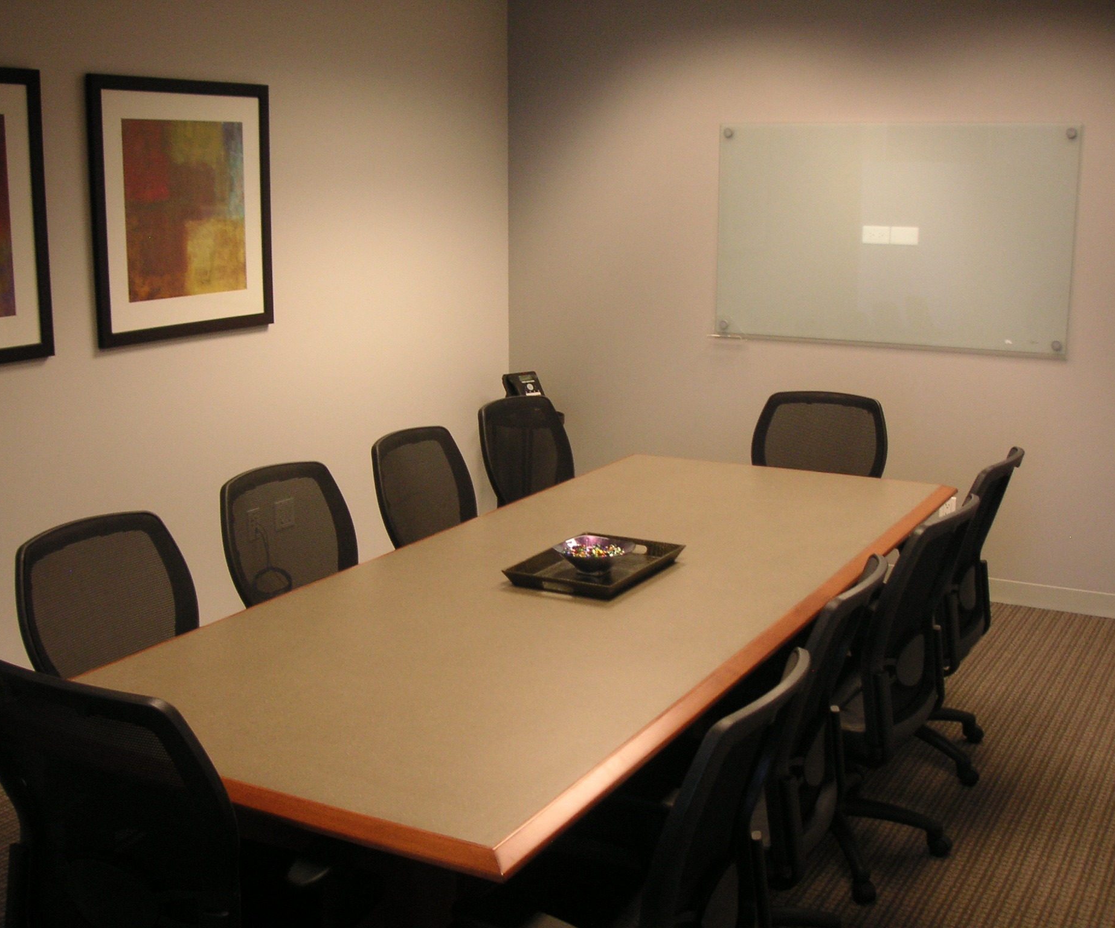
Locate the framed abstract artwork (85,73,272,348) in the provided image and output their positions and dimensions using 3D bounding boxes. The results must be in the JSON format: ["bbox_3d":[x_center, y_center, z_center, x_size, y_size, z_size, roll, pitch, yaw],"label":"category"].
[{"bbox_3d":[-1.267,-0.864,4.660,0.030,0.852,0.861,7,13,27],"label":"framed abstract artwork"}]

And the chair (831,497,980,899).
[{"bbox_3d":[0.746,0.542,3.569,0.630,0.976,0.620,8,14,32],"label":"chair"}]

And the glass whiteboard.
[{"bbox_3d":[1.389,-0.957,5.745,1.512,0.920,0.025,7,13,27],"label":"glass whiteboard"}]

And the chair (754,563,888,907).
[{"bbox_3d":[0.378,0.664,2.989,0.630,0.967,0.620,6,13,24],"label":"chair"}]

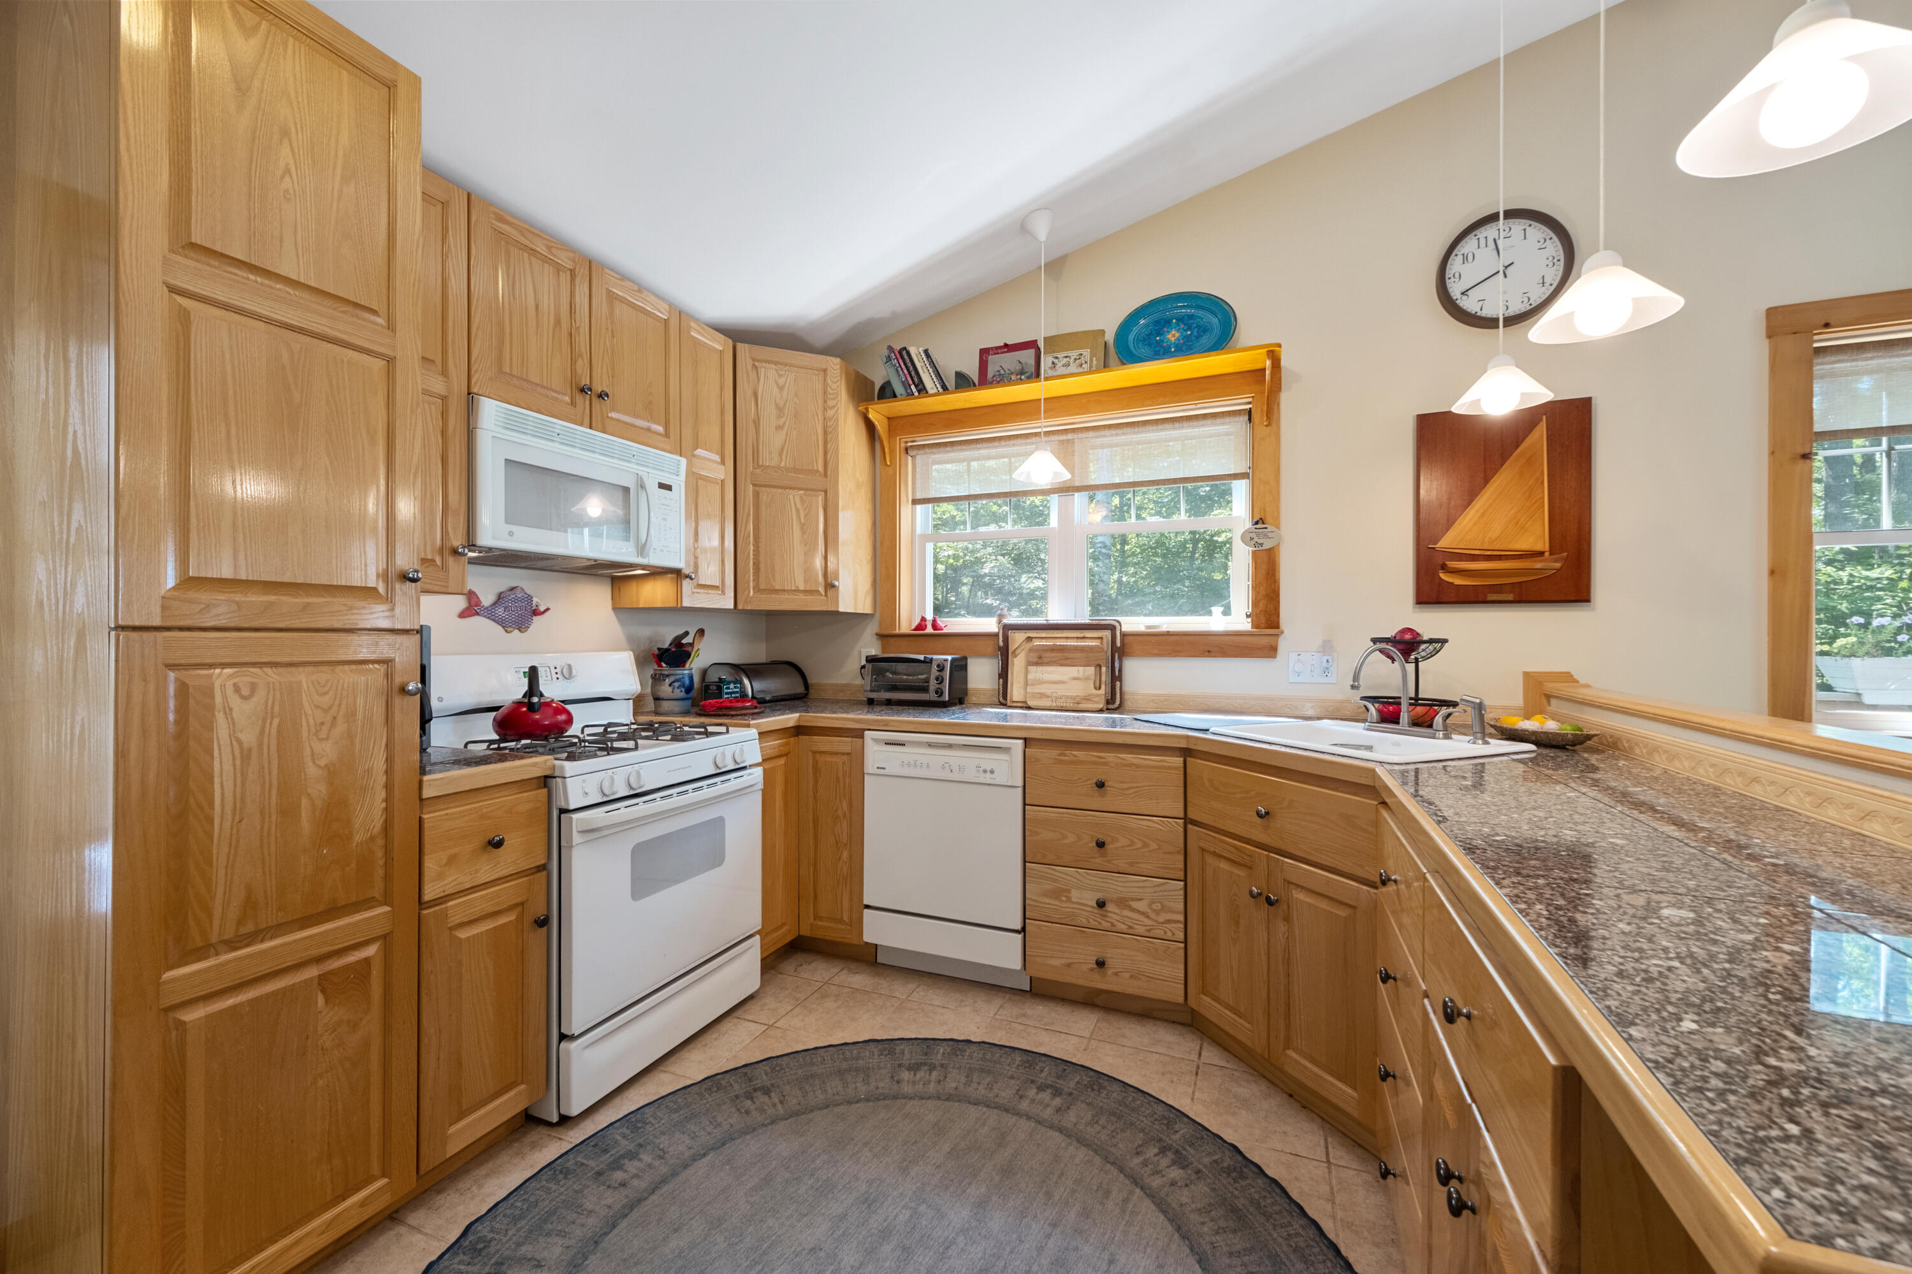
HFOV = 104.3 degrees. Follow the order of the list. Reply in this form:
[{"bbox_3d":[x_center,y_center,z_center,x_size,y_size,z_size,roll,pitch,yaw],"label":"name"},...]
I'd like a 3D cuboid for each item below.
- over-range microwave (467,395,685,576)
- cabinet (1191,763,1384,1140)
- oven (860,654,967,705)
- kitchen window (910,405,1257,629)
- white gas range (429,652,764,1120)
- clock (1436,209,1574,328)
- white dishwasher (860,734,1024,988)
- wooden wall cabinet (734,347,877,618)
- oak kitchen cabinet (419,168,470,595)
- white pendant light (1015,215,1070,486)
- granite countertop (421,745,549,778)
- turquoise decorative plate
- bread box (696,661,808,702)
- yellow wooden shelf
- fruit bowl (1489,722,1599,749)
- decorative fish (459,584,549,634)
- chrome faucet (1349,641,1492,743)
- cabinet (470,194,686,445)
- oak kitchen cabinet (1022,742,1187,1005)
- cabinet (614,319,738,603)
[{"bbox_3d":[-1.268,-0.428,2.351,0.375,0.401,0.758,0,0,24],"label":"over-range microwave"},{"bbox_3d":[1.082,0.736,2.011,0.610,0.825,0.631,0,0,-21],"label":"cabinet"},{"bbox_3d":[-0.169,0.189,3.114,0.390,0.205,0.210,0,0,21],"label":"oven"},{"bbox_3d":[0.441,-0.451,3.061,1.450,0.835,0.110,0,0,24],"label":"kitchen window"},{"bbox_3d":[-1.105,0.632,2.278,0.683,1.161,0.761,0,0,24],"label":"white gas range"},{"bbox_3d":[1.750,-1.176,2.377,0.362,0.362,0.050,0,0,24],"label":"clock"},{"bbox_3d":[0.065,0.771,2.850,0.605,0.860,0.590,0,0,24],"label":"white dishwasher"},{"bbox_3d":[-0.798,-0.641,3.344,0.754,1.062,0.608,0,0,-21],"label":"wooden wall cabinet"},{"bbox_3d":[-1.496,-0.643,1.886,0.333,1.060,0.308,0,0,24],"label":"oak kitchen cabinet"},{"bbox_3d":[0.316,-1.050,2.717,0.212,0.990,0.212,0,0,0],"label":"white pendant light"},{"bbox_3d":[-1.331,0.305,1.816,0.660,0.040,0.317,0,0,24],"label":"granite countertop"},{"bbox_3d":[0.812,-1.143,2.778,0.446,0.303,0.035,0,-7,24],"label":"turquoise decorative plate"},{"bbox_3d":[-0.900,0.204,3.346,0.271,0.177,0.377,0,0,24],"label":"bread box"},{"bbox_3d":[0.385,-0.909,3.010,1.710,0.254,0.141,0,0,24],"label":"yellow wooden shelf"},{"bbox_3d":[1.509,0.251,1.909,0.225,0.052,0.205,0,0,38],"label":"fruit bowl"},{"bbox_3d":[-1.444,-0.092,2.375,0.030,0.157,0.305,0,0,24],"label":"decorative fish"},{"bbox_3d":[1.223,0.151,2.069,0.250,0.255,0.390,0,0,-21],"label":"chrome faucet"},{"bbox_3d":[-1.284,-0.905,2.376,0.333,0.530,0.758,0,0,24],"label":"cabinet"},{"bbox_3d":[0.587,0.737,2.644,0.509,0.789,0.613,0,0,24],"label":"oak kitchen cabinet"},{"bbox_3d":[-1.074,-0.637,2.851,0.333,1.058,0.284,0,0,24],"label":"cabinet"}]

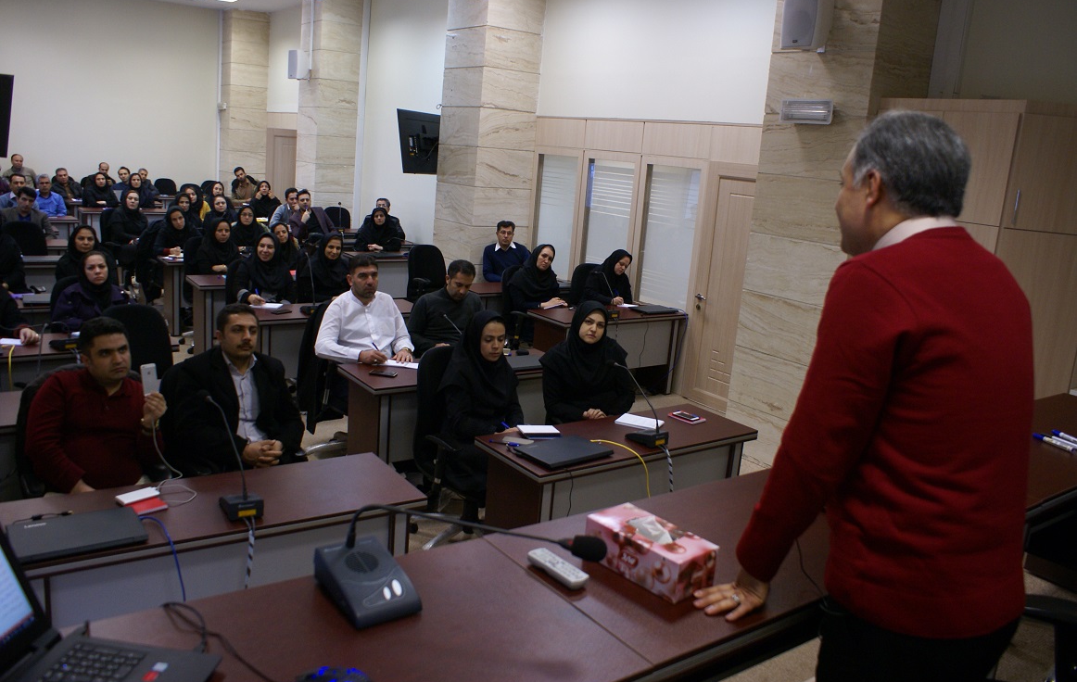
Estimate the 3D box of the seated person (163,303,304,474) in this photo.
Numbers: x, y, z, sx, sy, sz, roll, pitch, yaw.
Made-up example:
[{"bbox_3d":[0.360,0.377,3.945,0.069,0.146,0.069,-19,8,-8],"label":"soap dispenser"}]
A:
[{"bbox_3d":[-1.241,0.535,3.477,0.600,1.320,0.800,-6,16,-38],"label":"seated person"}]

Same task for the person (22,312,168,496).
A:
[{"bbox_3d":[-1.589,0.540,3.089,0.600,1.290,0.800,-8,18,-44],"label":"person"}]

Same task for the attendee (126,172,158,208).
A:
[{"bbox_3d":[-6.158,-1.914,12.514,0.520,1.280,0.750,-5,16,-36],"label":"attendee"}]

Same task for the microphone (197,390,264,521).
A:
[{"bbox_3d":[-1.089,0.399,2.840,0.165,0.390,0.250,-5,16,-36],"label":"microphone"}]

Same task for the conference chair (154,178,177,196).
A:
[{"bbox_3d":[-6.890,-2.445,15.075,0.580,1.060,0.600,-5,16,-36],"label":"conference chair"}]

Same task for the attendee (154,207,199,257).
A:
[{"bbox_3d":[-3.690,-0.758,8.254,0.500,1.230,0.760,-5,16,-36],"label":"attendee"}]

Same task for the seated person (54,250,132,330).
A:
[{"bbox_3d":[-2.779,0.017,5.114,0.540,1.220,0.750,-4,16,-35],"label":"seated person"}]

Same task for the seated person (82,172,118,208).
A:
[{"bbox_3d":[-6.445,-1.849,11.967,0.520,1.260,0.760,-5,16,-36],"label":"seated person"}]

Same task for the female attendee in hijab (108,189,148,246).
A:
[{"bbox_3d":[-4.662,-1.064,9.333,0.520,1.280,0.750,-5,16,-36],"label":"female attendee in hijab"}]

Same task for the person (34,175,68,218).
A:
[{"bbox_3d":[-6.471,-1.534,10.732,0.550,1.280,0.750,-6,17,-40],"label":"person"}]

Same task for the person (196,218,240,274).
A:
[{"bbox_3d":[-2.869,-0.493,7.369,0.500,1.240,0.760,-3,15,-31],"label":"person"}]

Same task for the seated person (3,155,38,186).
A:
[{"bbox_3d":[-8.684,-2.414,13.569,0.560,1.310,0.750,-7,18,-42],"label":"seated person"}]

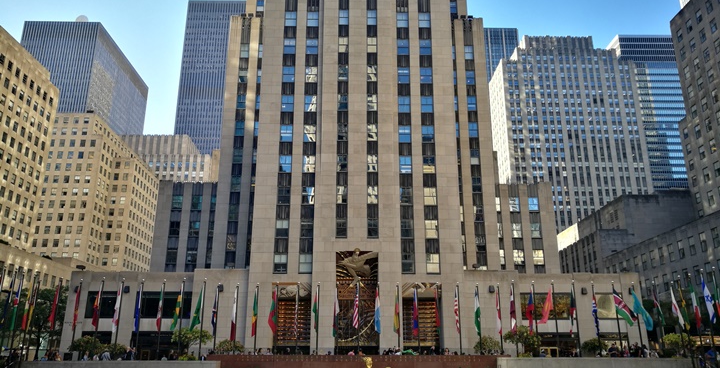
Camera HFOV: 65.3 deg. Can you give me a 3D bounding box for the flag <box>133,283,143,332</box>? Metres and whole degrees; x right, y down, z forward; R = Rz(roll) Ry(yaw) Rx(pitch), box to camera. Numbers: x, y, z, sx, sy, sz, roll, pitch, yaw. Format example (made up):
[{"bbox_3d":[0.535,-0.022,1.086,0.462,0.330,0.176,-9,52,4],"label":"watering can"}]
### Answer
[{"bbox_3d":[-13.848,7.750,35.117,0.450,2.970,0.350,0,-17,-1],"label":"flag"}]

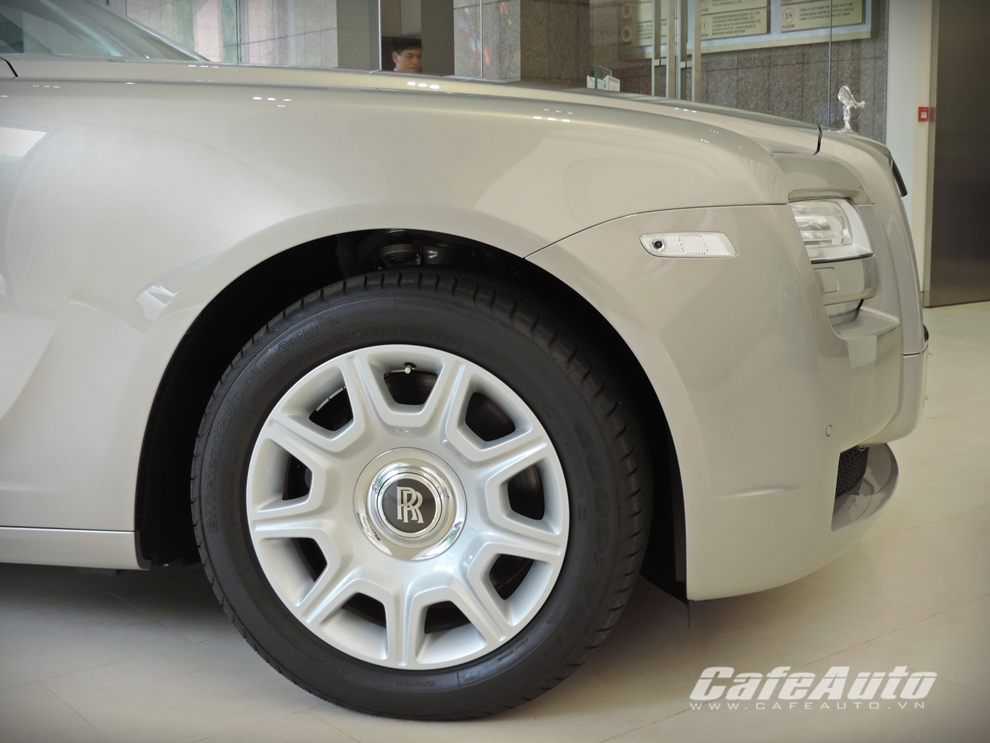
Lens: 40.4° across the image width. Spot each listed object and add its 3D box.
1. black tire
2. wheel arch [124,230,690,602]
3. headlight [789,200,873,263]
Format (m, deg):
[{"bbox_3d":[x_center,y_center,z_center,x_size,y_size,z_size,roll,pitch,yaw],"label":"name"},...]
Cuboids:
[{"bbox_3d":[-0.118,0.195,2.194,0.737,0.731,0.262,2,9,11],"label":"black tire"},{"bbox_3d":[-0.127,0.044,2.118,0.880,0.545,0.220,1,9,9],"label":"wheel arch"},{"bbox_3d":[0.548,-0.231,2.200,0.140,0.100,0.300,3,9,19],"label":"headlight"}]

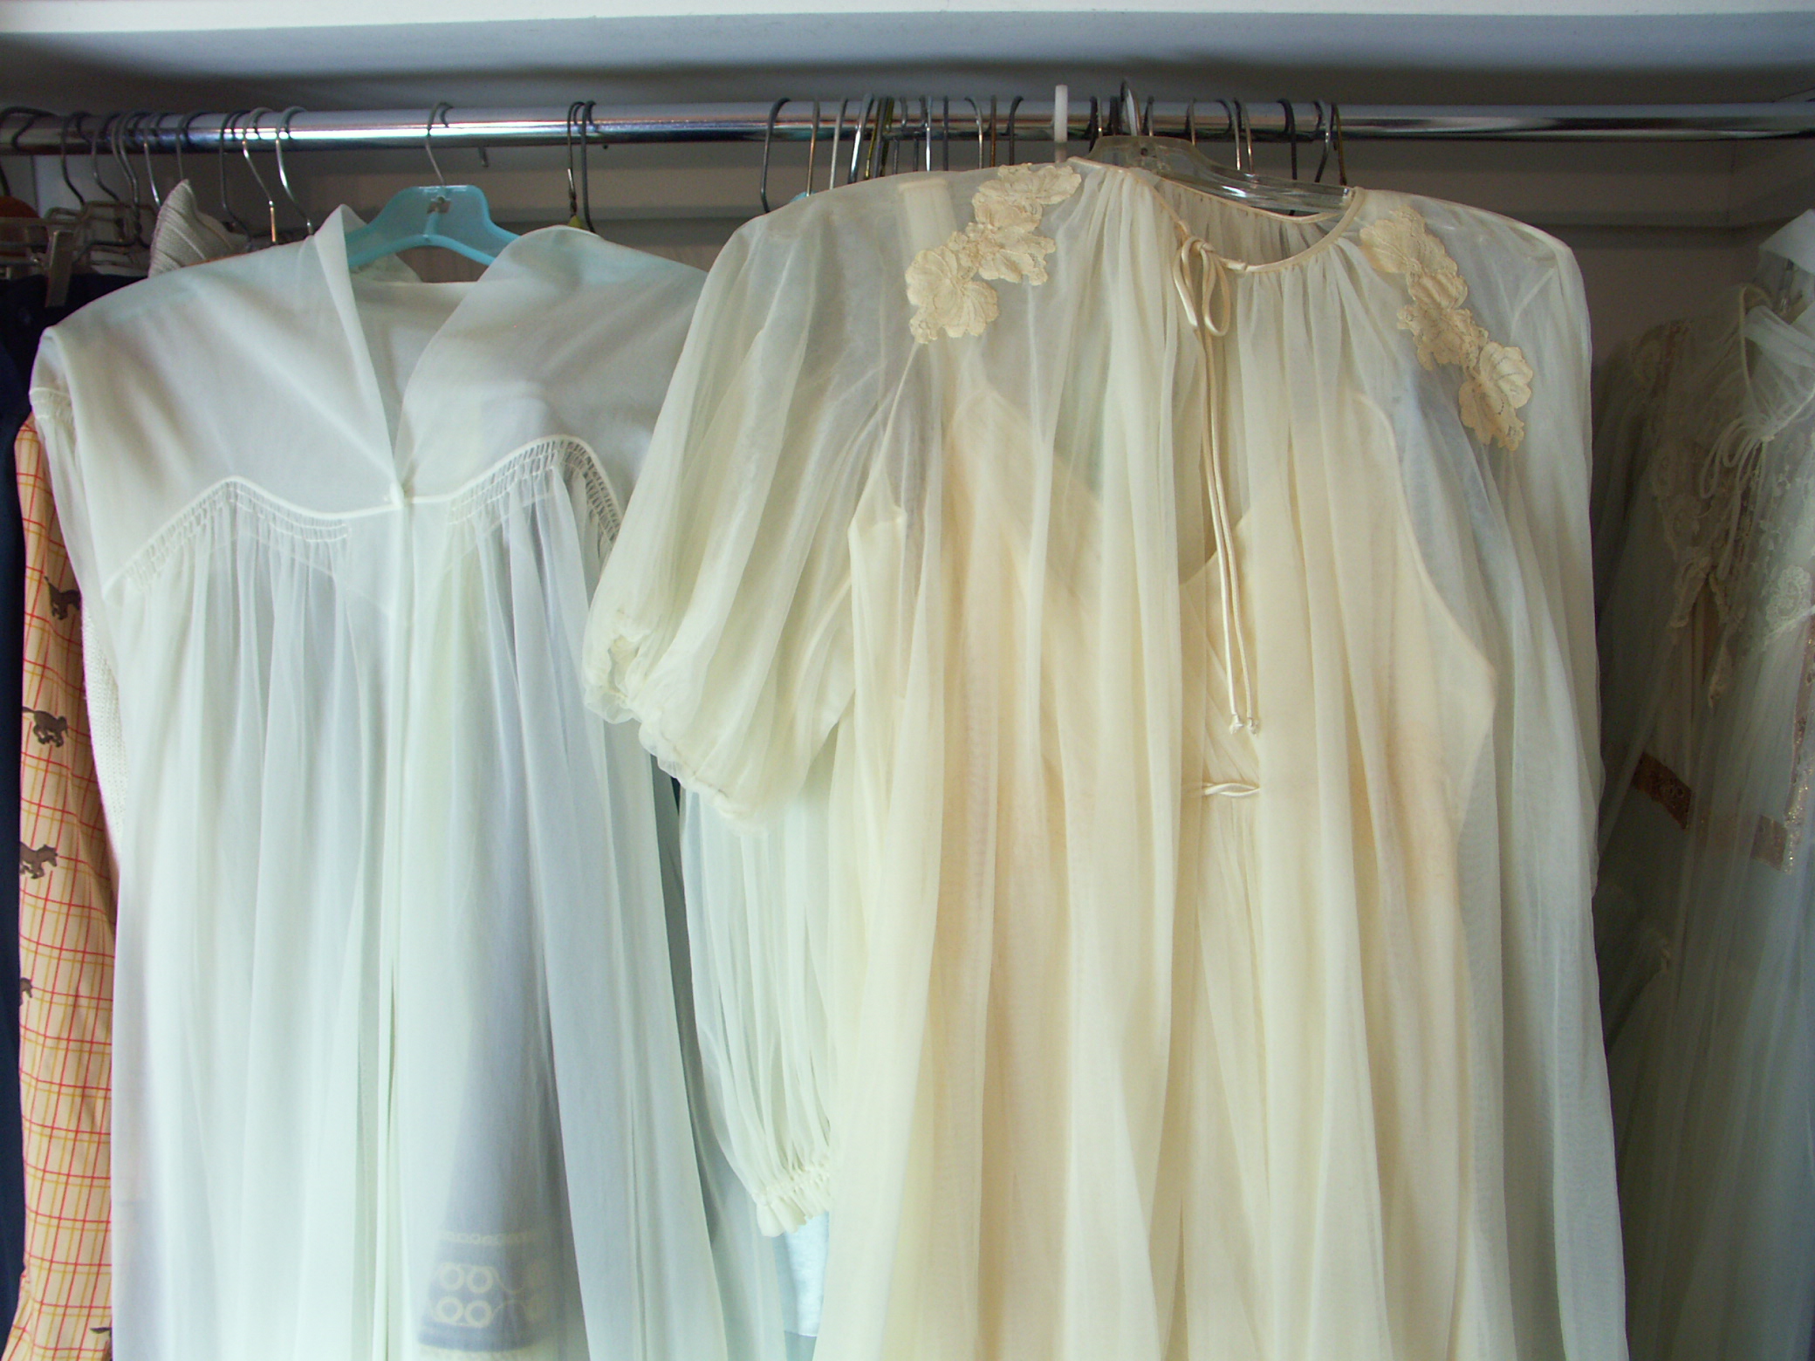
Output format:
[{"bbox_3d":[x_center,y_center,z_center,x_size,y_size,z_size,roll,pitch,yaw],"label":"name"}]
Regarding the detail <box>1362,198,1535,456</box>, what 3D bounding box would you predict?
[{"bbox_3d":[0.315,-0.204,0.865,0.093,0.146,0.045,0,10,0],"label":"detail"}]

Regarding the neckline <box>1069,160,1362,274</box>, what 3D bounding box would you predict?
[{"bbox_3d":[0.185,-0.280,0.890,0.175,0.066,0.090,2,11,9],"label":"neckline"}]

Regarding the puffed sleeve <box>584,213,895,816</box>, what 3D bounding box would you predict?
[{"bbox_3d":[-0.099,-0.106,0.930,0.180,0.378,0.130,2,11,9],"label":"puffed sleeve"}]

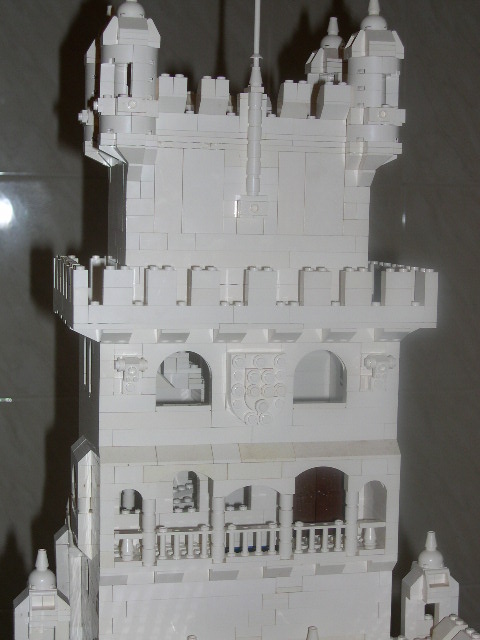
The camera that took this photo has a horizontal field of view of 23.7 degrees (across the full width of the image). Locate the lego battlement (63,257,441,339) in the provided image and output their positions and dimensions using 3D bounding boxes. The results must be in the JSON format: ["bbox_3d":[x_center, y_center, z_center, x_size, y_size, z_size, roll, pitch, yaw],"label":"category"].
[{"bbox_3d":[-0.004,-0.014,0.704,0.208,0.043,0.144,0,6,-13],"label":"lego battlement"}]

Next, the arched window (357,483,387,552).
[{"bbox_3d":[0.077,0.114,0.674,0.016,0.041,0.009,0,6,-13],"label":"arched window"}]

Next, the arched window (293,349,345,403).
[{"bbox_3d":[0.046,0.032,0.667,0.032,0.031,0.009,0,6,-13],"label":"arched window"}]

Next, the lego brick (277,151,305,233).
[{"bbox_3d":[0.029,-0.073,0.668,0.016,0.048,0.008,0,6,-13],"label":"lego brick"}]

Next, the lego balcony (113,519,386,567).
[{"bbox_3d":[0.007,0.127,0.659,0.160,0.021,0.009,0,6,-13],"label":"lego balcony"}]

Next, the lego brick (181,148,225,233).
[{"bbox_3d":[-0.021,-0.073,0.656,0.024,0.048,0.008,0,6,-13],"label":"lego brick"}]

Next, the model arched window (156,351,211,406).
[{"bbox_3d":[-0.032,0.032,0.648,0.032,0.031,0.009,0,6,-13],"label":"model arched window"}]

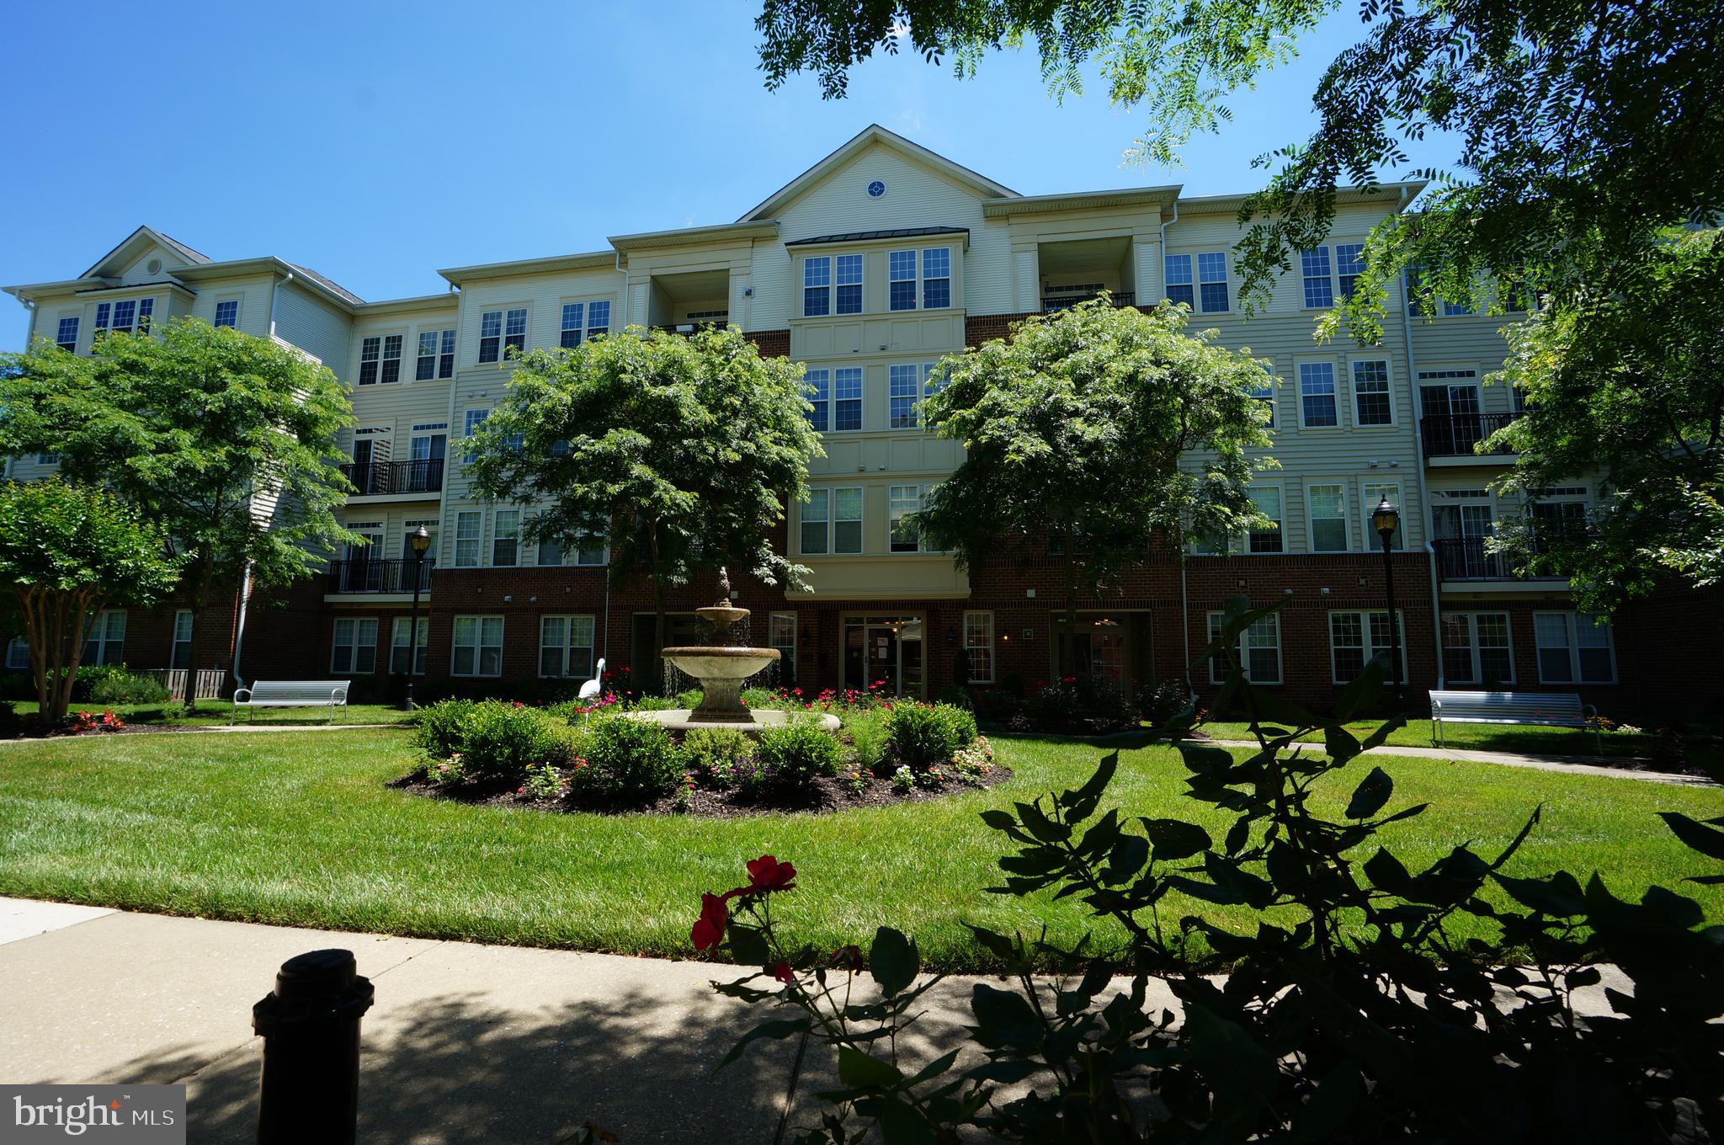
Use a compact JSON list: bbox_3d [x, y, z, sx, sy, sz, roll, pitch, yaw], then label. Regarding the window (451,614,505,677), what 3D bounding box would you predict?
[{"bbox_3d":[-11.239,2.161,21.034,1.625,1.799,0.120,-1,-7,9],"label":"window"}]

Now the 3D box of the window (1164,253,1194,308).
[{"bbox_3d":[8.267,-7.443,18.666,0.705,1.676,0.120,-1,-7,9],"label":"window"}]

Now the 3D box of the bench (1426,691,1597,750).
[{"bbox_3d":[9.835,2.249,10.908,1.900,0.820,0.640,-3,-8,24],"label":"bench"}]

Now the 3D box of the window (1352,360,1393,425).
[{"bbox_3d":[12.779,-4.478,17.934,0.784,1.662,0.120,-1,-6,8],"label":"window"}]

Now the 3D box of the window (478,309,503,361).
[{"bbox_3d":[-11.285,-7.137,21.862,0.734,1.662,0.120,-1,-7,9],"label":"window"}]

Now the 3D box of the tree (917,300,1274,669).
[{"bbox_3d":[4.607,-1.203,14.012,6.624,8.441,6.600,-1,-6,8],"label":"tree"}]

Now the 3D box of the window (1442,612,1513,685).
[{"bbox_3d":[15.353,1.891,17.951,1.585,1.800,0.120,-1,-7,9],"label":"window"}]

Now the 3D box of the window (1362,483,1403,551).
[{"bbox_3d":[12.771,-1.338,17.593,0.784,1.680,0.120,-1,-6,8],"label":"window"}]

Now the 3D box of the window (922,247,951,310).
[{"bbox_3d":[1.963,-7.676,18.785,0.712,1.697,0.120,-1,-7,9],"label":"window"}]

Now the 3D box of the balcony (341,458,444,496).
[{"bbox_3d":[-14.404,-2.758,22.654,3.580,1.174,1.250,-1,-7,9],"label":"balcony"}]

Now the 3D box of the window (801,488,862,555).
[{"bbox_3d":[-0.761,-1.306,18.256,1.578,1.711,0.120,-1,-6,8],"label":"window"}]

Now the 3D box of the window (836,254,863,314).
[{"bbox_3d":[-0.321,-7.660,19.146,0.725,1.678,0.120,-1,-7,9],"label":"window"}]

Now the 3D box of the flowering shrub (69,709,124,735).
[{"bbox_3d":[-14.226,2.700,13.366,1.000,0.420,0.800,-1,-7,9],"label":"flowering shrub"}]

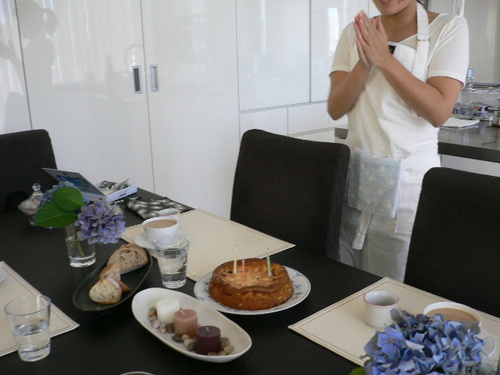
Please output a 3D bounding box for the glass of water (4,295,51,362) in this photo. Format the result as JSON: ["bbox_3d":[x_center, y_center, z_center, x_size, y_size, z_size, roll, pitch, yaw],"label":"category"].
[{"bbox_3d":[-0.390,0.254,0.903,0.076,0.096,0.076,-1,15,0],"label":"glass of water"}]

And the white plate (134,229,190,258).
[{"bbox_3d":[-0.244,0.154,1.415,0.155,0.022,0.155,-1,15,0],"label":"white plate"}]

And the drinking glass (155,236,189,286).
[{"bbox_3d":[-0.178,0.178,1.172,0.077,0.098,0.077,-1,15,0],"label":"drinking glass"}]

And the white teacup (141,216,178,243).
[{"bbox_3d":[-0.247,0.127,1.404,0.100,0.062,0.100,-1,15,0],"label":"white teacup"}]

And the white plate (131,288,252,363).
[{"bbox_3d":[-0.118,0.265,0.941,0.131,0.043,0.322,-14,19,-40],"label":"white plate"}]

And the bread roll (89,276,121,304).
[{"bbox_3d":[-0.305,0.218,1.079,0.069,0.047,0.042,0,15,6],"label":"bread roll"}]

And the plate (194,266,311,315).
[{"bbox_3d":[0.006,0.227,1.110,0.255,0.025,0.255,-1,15,0],"label":"plate"}]

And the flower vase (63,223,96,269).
[{"bbox_3d":[-0.433,0.144,1.299,0.067,0.108,0.067,-1,15,0],"label":"flower vase"}]

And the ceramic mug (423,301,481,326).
[{"bbox_3d":[0.356,0.253,0.892,0.106,0.060,0.102,-1,15,0],"label":"ceramic mug"}]

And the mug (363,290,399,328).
[{"bbox_3d":[0.258,0.239,0.993,0.067,0.048,0.067,-1,15,0],"label":"mug"}]

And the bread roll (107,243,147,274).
[{"bbox_3d":[-0.299,0.169,1.232,0.100,0.060,0.045,-11,18,-33],"label":"bread roll"}]

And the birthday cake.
[{"bbox_3d":[0.004,0.205,1.110,0.187,0.047,0.187,-1,15,0],"label":"birthday cake"}]

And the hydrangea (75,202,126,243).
[{"bbox_3d":[-0.377,0.088,1.265,0.125,0.112,0.118,-1,15,0],"label":"hydrangea"}]

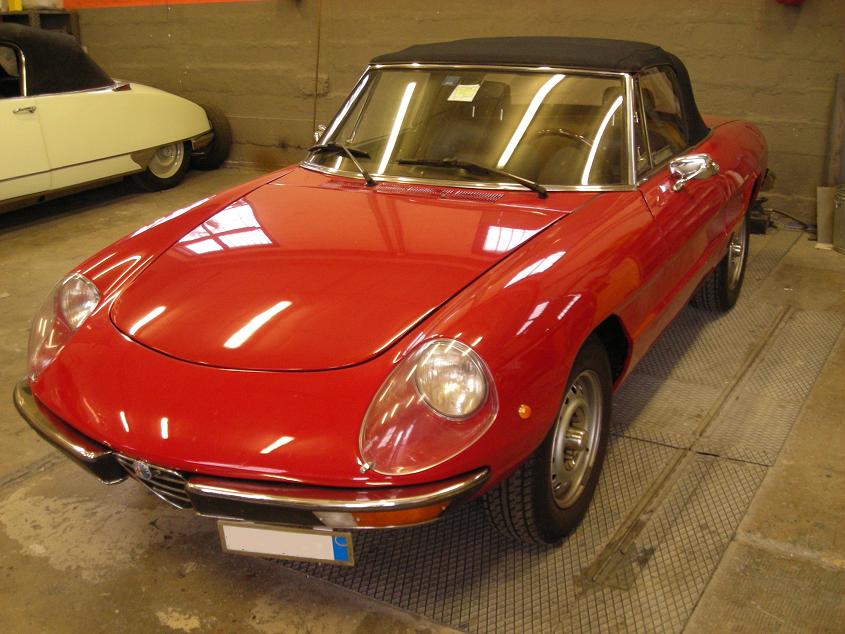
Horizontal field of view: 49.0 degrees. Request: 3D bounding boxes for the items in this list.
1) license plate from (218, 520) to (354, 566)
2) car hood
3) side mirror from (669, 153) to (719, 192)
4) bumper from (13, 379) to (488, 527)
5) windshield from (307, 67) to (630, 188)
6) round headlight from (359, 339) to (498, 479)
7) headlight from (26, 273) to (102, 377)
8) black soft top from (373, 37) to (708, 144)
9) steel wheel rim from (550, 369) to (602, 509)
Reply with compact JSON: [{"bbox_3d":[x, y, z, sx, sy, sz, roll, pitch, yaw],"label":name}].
[{"bbox_3d":[-0.327,0.547,2.240,0.340,0.112,0.020,3,31,9],"label":"license plate"},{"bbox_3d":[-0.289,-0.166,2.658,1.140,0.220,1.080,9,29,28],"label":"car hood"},{"bbox_3d":[0.892,-0.490,3.076,0.140,0.110,0.110,9,21,28],"label":"side mirror"},{"bbox_3d":[-0.570,0.337,2.285,1.470,0.125,0.370,9,21,28],"label":"bumper"},{"bbox_3d":[0.164,-0.694,3.345,1.330,0.480,0.140,9,-19,28],"label":"windshield"},{"bbox_3d":[0.038,0.192,2.050,0.250,0.250,0.360,9,21,28],"label":"round headlight"},{"bbox_3d":[-1.044,0.019,2.630,0.250,0.250,0.360,9,21,28],"label":"headlight"},{"bbox_3d":[0.509,-0.952,3.912,1.250,0.450,1.080,9,21,28],"label":"black soft top"},{"bbox_3d":[0.374,0.330,2.610,0.150,0.390,0.390,9,21,28],"label":"steel wheel rim"}]

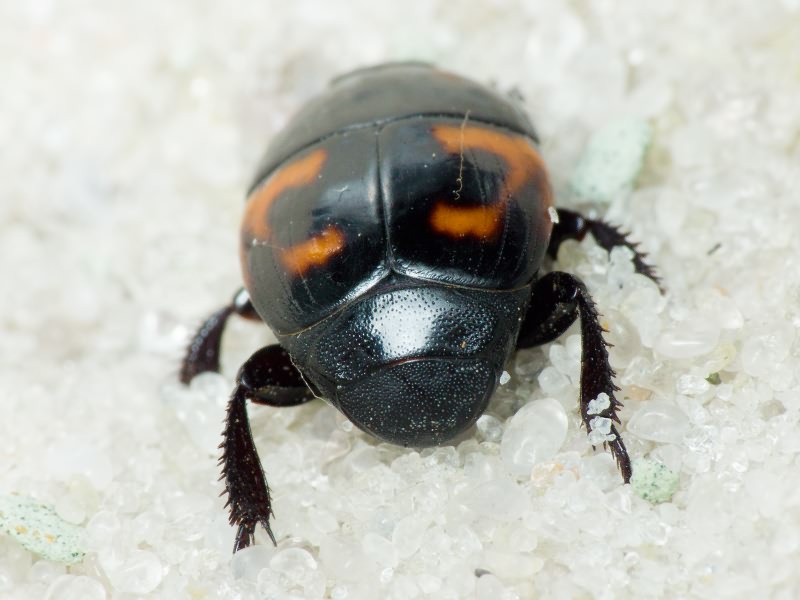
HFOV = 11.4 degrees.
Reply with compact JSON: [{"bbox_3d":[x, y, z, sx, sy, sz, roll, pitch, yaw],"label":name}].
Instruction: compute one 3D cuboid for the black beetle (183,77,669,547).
[{"bbox_3d":[0.000,-0.001,0.084,0.010,0.004,0.011,-9,52,0],"label":"black beetle"}]

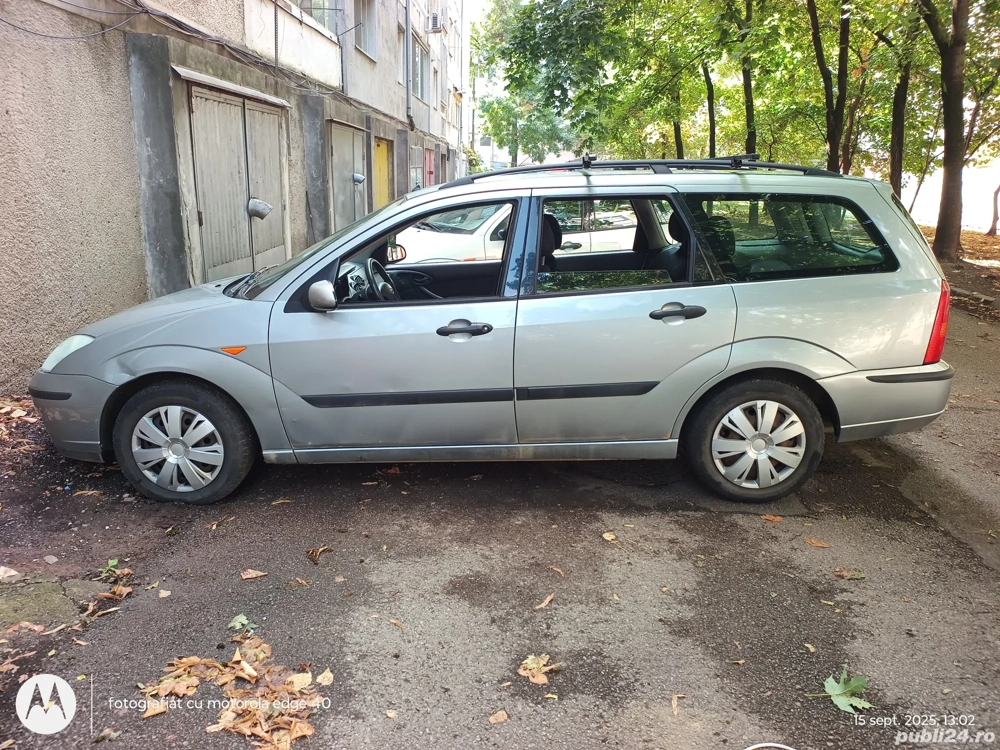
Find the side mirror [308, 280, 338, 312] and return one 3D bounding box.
[{"bbox_3d":[-0.735,-0.325,2.869,0.105,0.135,0.190,-1,15,1],"label":"side mirror"}]

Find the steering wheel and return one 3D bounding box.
[{"bbox_3d":[-0.556,-0.413,3.412,0.110,0.380,0.380,-25,13,7],"label":"steering wheel"}]

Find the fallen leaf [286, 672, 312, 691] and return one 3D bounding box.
[{"bbox_3d":[-0.604,0.924,2.089,0.080,0.016,0.072,-6,17,-19],"label":"fallen leaf"}]

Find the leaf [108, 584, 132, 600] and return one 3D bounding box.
[{"bbox_3d":[-1.401,0.803,2.560,0.090,0.028,0.070,-11,19,-31],"label":"leaf"}]

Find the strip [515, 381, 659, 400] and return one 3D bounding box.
[{"bbox_3d":[0.379,0.071,3.014,0.632,0.060,0.023,-3,16,2],"label":"strip"}]

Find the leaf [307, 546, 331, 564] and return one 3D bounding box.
[{"bbox_3d":[-0.730,0.726,2.787,0.100,0.035,0.085,-6,17,-16],"label":"leaf"}]

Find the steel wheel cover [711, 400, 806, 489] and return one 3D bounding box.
[{"bbox_3d":[1.157,0.311,3.101,0.416,0.416,0.050,-1,15,1],"label":"steel wheel cover"}]

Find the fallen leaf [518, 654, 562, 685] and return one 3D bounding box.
[{"bbox_3d":[0.122,0.907,2.136,0.130,0.024,0.120,0,16,3],"label":"fallen leaf"}]

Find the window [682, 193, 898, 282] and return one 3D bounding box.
[{"bbox_3d":[1.238,-0.589,2.956,0.950,0.410,0.060,-1,-4,1],"label":"window"}]

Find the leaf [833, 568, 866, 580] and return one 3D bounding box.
[{"bbox_3d":[1.301,0.745,2.582,0.122,0.022,0.060,-1,15,1],"label":"leaf"}]

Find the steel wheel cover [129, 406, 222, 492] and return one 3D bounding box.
[{"bbox_3d":[-1.458,0.338,3.147,0.412,0.412,0.055,-1,16,1],"label":"steel wheel cover"}]

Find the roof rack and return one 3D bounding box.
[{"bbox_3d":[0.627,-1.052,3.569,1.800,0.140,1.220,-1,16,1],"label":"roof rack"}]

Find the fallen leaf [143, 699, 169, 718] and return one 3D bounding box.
[{"bbox_3d":[-0.996,0.964,2.004,0.078,0.015,0.075,-10,19,-30],"label":"fallen leaf"}]

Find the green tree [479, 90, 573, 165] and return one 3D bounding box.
[{"bbox_3d":[0.805,-8.273,26.773,3.798,5.064,3.798,0,15,0],"label":"green tree"}]

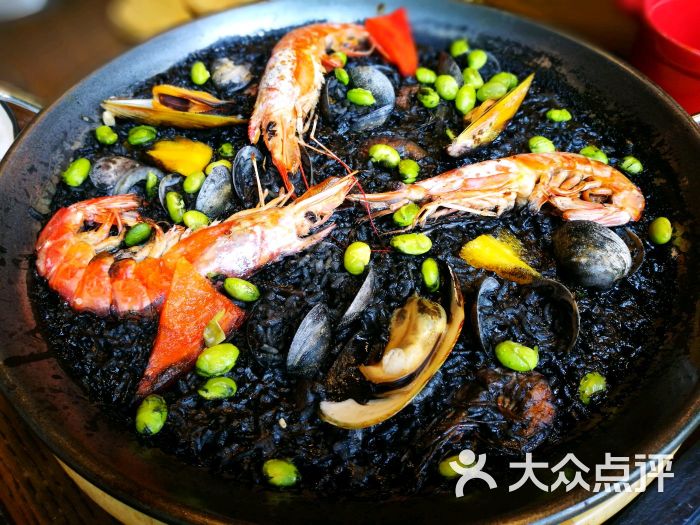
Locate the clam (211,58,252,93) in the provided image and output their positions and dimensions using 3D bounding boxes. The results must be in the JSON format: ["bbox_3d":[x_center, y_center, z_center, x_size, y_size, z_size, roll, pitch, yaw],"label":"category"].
[{"bbox_3d":[-0.078,-0.123,0.360,0.028,0.019,0.026,4,52,5],"label":"clam"}]

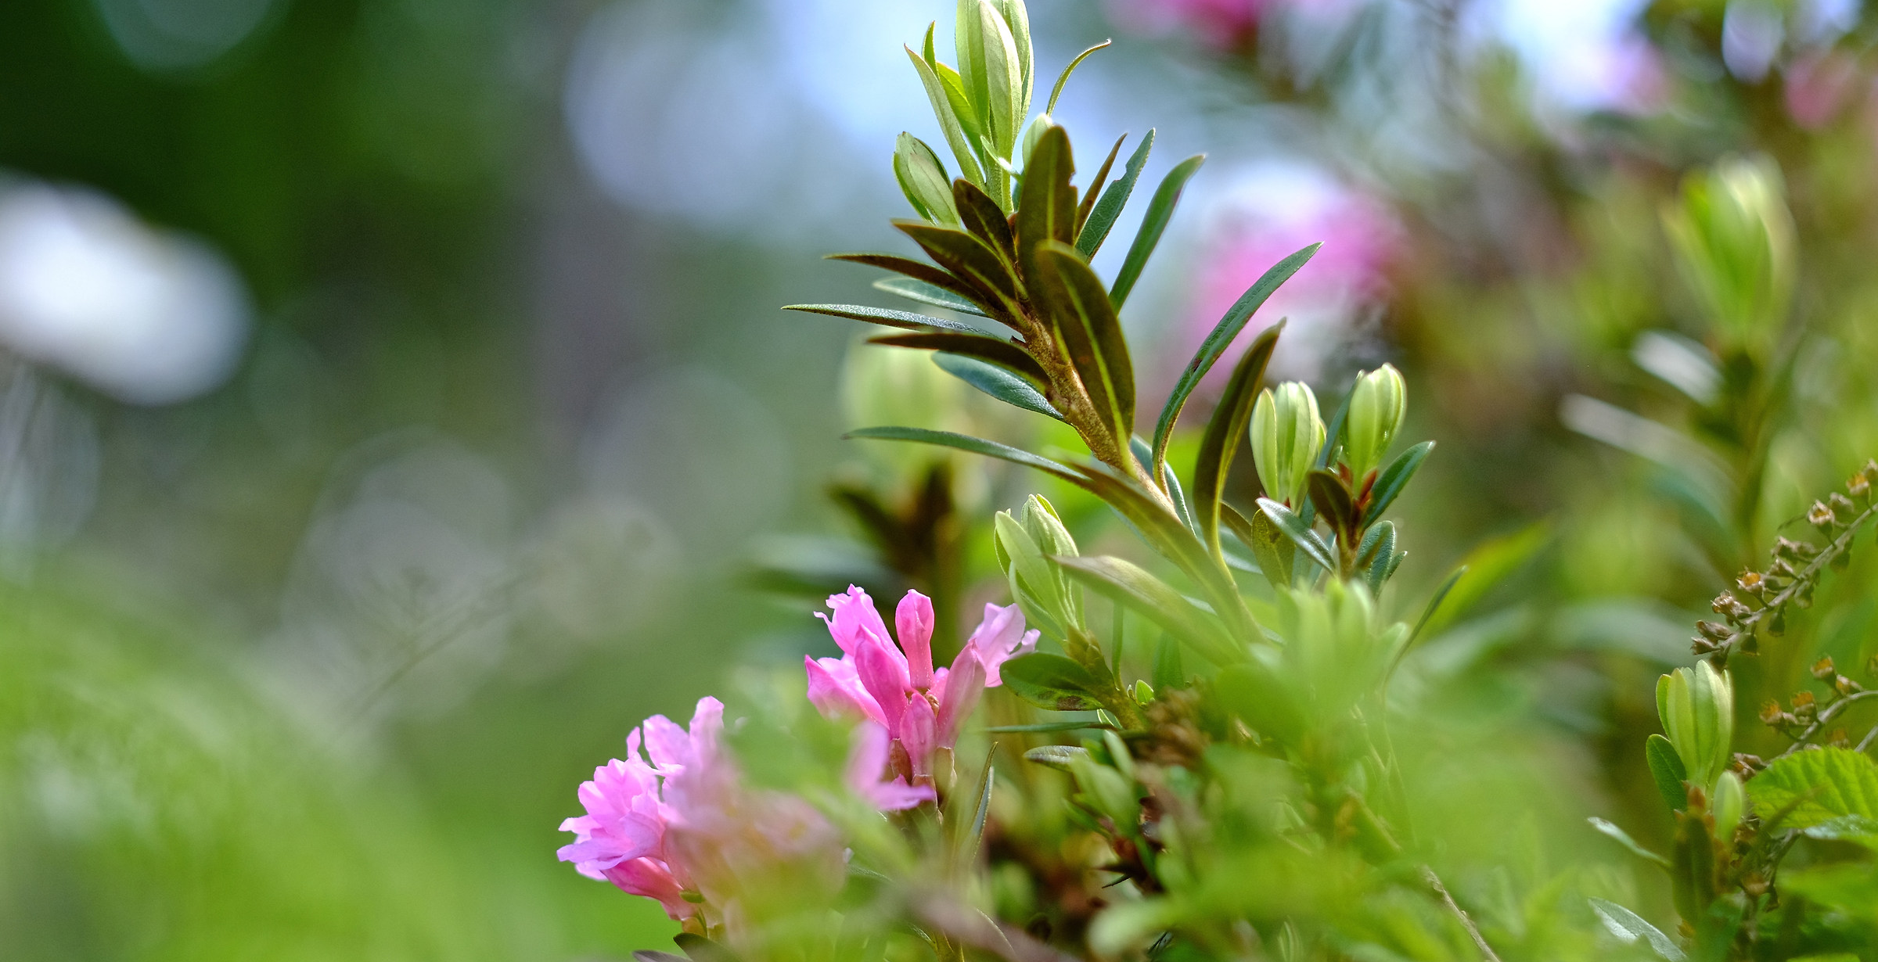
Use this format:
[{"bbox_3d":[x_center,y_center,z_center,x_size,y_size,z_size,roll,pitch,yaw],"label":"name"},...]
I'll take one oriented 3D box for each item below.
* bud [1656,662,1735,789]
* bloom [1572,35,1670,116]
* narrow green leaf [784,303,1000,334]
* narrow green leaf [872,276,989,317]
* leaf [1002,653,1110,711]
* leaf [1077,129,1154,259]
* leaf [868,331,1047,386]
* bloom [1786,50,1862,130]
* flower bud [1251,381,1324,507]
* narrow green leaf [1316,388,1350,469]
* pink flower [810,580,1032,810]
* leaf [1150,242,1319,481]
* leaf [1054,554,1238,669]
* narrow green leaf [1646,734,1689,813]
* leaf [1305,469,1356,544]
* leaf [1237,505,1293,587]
[{"bbox_3d":[0.123,0.040,0.715,0.013,0.021,0.012,0,0,0],"label":"bud"},{"bbox_3d":[0.174,-0.104,1.120,0.025,0.021,0.024,0,0,0],"label":"bloom"},{"bbox_3d":[-0.006,-0.022,0.605,0.029,0.004,0.009,5,11,0],"label":"narrow green leaf"},{"bbox_3d":[0.000,-0.029,0.705,0.024,0.004,0.008,20,43,24],"label":"narrow green leaf"},{"bbox_3d":[0.016,0.028,0.598,0.017,0.004,0.009,6,35,-32],"label":"leaf"},{"bbox_3d":[0.028,-0.046,0.708,0.006,0.028,0.004,24,-18,22],"label":"leaf"},{"bbox_3d":[0.003,-0.017,0.599,0.028,0.004,0.009,8,-23,-28],"label":"leaf"},{"bbox_3d":[0.202,-0.089,1.000,0.018,0.018,0.017,0,0,11],"label":"bloom"},{"bbox_3d":[0.049,-0.005,0.611,0.010,0.018,0.009,0,0,0],"label":"flower bud"},{"bbox_3d":[0.058,-0.007,0.644,0.003,0.015,0.005,17,0,-23],"label":"narrow green leaf"},{"bbox_3d":[-0.003,0.029,0.597,0.030,0.029,0.027,0,0,0],"label":"pink flower"},{"bbox_3d":[0.042,-0.018,0.632,0.006,0.042,0.009,34,-6,-9],"label":"leaf"},{"bbox_3d":[0.028,0.017,0.580,0.028,0.005,0.009,23,9,-13],"label":"leaf"},{"bbox_3d":[0.107,0.043,0.641,0.006,0.014,0.003,-30,8,-10],"label":"narrow green leaf"},{"bbox_3d":[0.062,0.005,0.695,0.006,0.016,0.004,-22,27,17],"label":"leaf"},{"bbox_3d":[0.054,0.011,0.700,0.006,0.016,0.003,-26,19,-8],"label":"leaf"}]

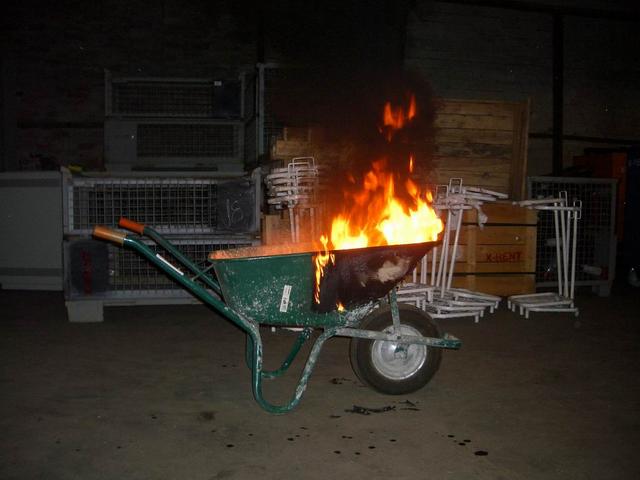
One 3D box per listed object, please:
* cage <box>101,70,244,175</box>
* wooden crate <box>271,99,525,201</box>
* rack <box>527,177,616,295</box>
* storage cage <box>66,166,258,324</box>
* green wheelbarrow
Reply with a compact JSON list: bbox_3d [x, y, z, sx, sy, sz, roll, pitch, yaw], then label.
[{"bbox_3d":[-1.322,-1.032,6.185,1.240,0.970,0.835,0,3,-3],"label":"cage"},{"bbox_3d":[0.610,-0.764,5.700,2.150,0.850,0.900,-1,3,-12],"label":"wooden crate"},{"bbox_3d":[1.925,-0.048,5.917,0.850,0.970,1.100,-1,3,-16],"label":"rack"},{"bbox_3d":[-1.039,0.017,4.552,1.240,0.970,0.835,0,3,-4],"label":"storage cage"},{"bbox_3d":[-0.157,0.269,2.546,1.370,0.660,0.630,0,3,-5],"label":"green wheelbarrow"}]

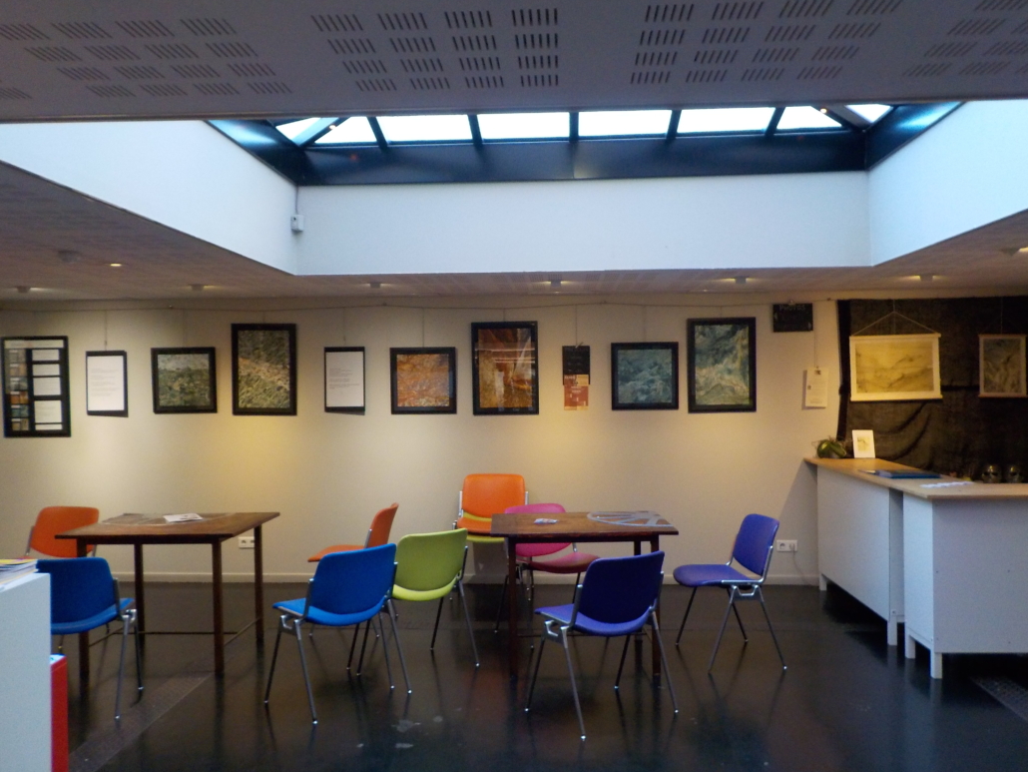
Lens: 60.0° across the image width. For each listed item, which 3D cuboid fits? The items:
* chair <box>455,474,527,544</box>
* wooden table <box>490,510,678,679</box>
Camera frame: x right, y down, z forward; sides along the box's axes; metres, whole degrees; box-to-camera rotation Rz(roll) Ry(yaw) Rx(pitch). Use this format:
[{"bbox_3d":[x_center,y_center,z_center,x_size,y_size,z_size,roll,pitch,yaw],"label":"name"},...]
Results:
[{"bbox_3d":[-0.166,1.089,6.591,0.560,0.785,0.570,-1,0,3],"label":"chair"},{"bbox_3d":[0.369,1.131,4.965,0.975,0.750,0.745,-1,0,-1],"label":"wooden table"}]

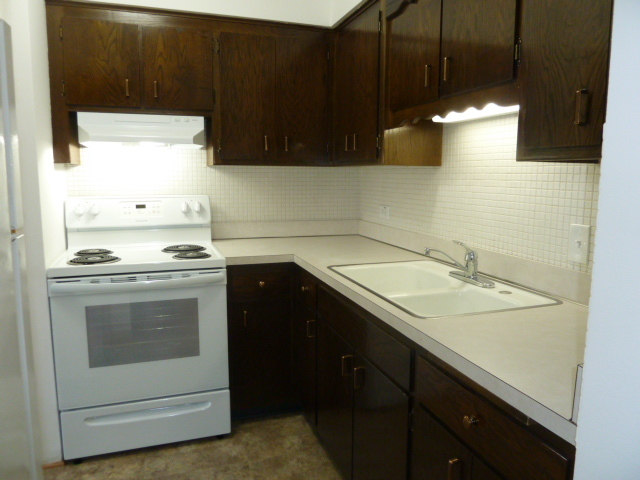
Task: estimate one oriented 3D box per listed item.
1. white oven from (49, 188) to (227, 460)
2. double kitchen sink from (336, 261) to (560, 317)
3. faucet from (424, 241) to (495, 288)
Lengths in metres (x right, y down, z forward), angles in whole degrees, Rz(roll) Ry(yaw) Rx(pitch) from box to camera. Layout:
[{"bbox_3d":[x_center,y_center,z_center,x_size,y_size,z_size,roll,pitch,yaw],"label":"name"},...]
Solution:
[{"bbox_3d":[-0.916,0.379,2.451,0.754,1.193,0.712,-3,9,-19],"label":"white oven"},{"bbox_3d":[0.414,0.253,1.826,0.552,0.191,0.809,-3,9,-19],"label":"double kitchen sink"},{"bbox_3d":[0.496,0.086,1.739,0.242,0.172,0.248,-3,9,-19],"label":"faucet"}]

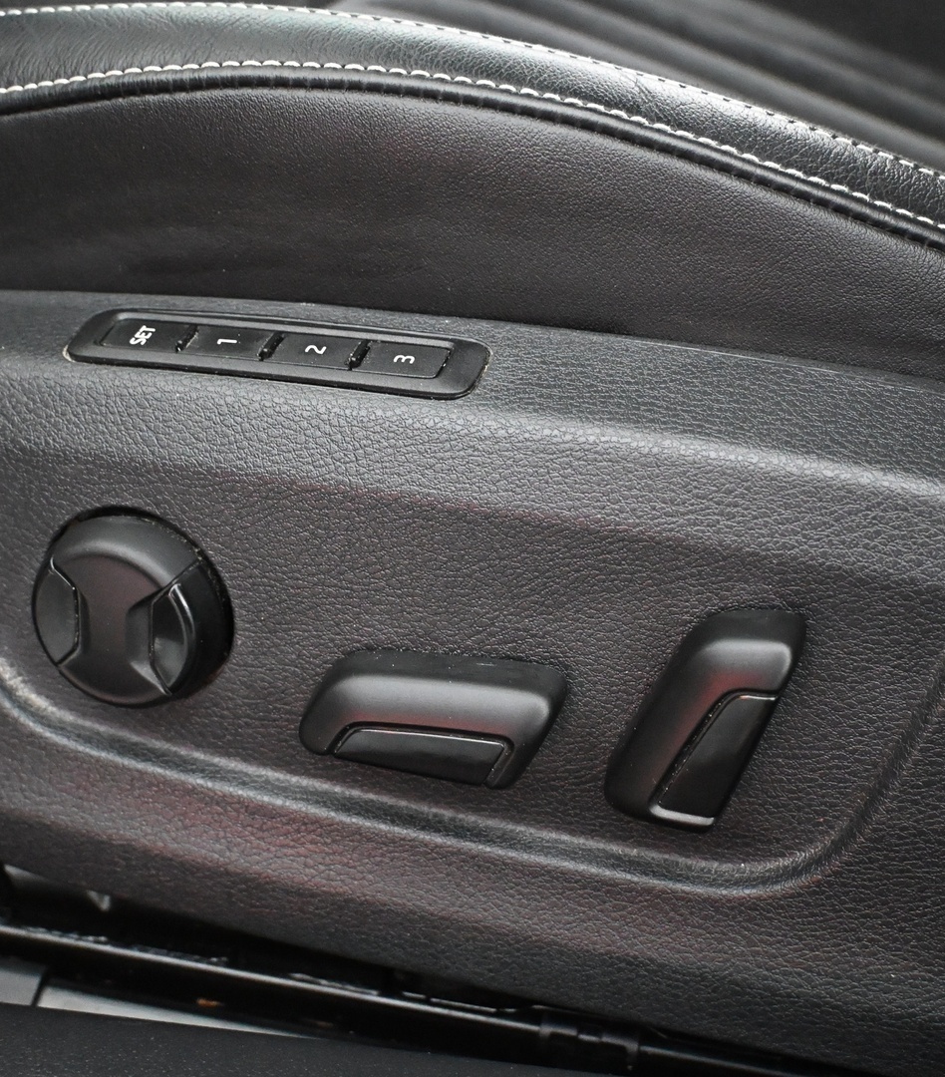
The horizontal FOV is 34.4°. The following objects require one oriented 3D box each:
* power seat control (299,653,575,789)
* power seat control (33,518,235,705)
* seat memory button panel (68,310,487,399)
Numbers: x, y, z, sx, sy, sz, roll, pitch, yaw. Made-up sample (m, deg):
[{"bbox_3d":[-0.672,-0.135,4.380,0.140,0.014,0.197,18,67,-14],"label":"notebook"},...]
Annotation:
[{"bbox_3d":[-0.008,0.036,0.312,0.052,0.021,0.015,4,18,10],"label":"power seat control"},{"bbox_3d":[-0.074,0.018,0.320,0.043,0.043,0.014,4,18,10],"label":"power seat control"},{"bbox_3d":[-0.042,-0.038,0.325,0.091,0.007,0.020,7,46,13],"label":"seat memory button panel"}]

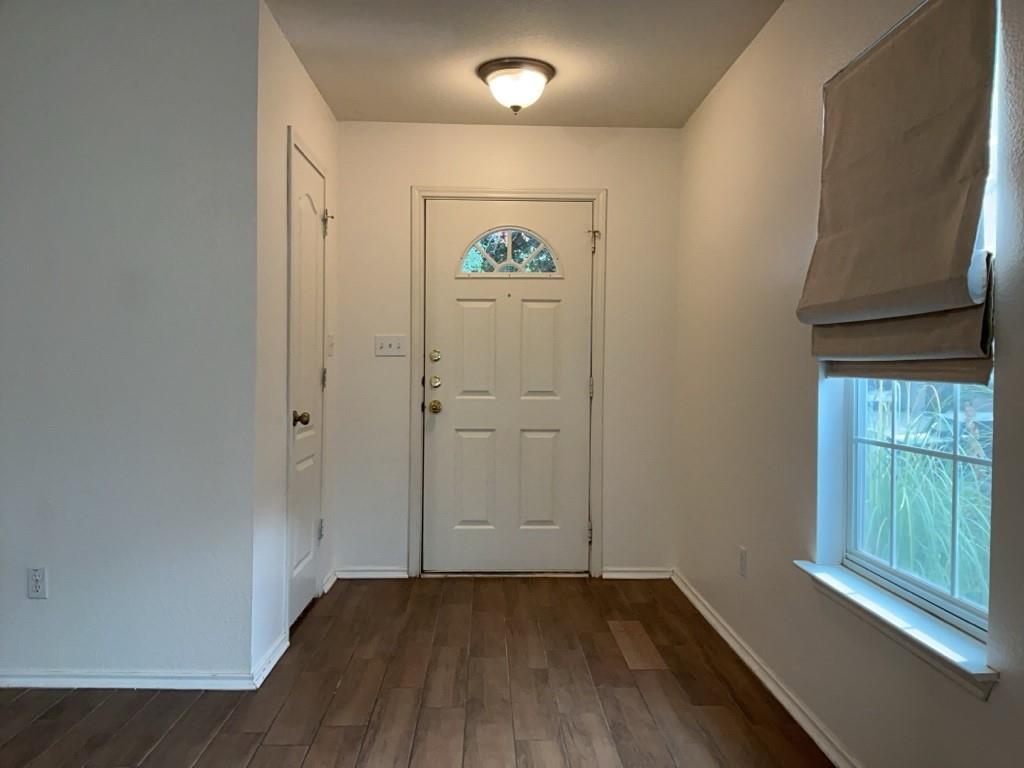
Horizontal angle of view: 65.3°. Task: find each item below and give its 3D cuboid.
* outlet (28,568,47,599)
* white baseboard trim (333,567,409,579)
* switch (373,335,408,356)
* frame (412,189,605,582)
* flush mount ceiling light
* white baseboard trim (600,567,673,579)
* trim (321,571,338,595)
[{"bbox_3d":[-1.663,0.699,2.799,0.071,0.115,0.008,1,1,-2],"label":"outlet"},{"bbox_3d":[-0.763,1.020,4.336,0.399,0.064,0.015,1,1,-2],"label":"white baseboard trim"},{"bbox_3d":[-0.656,-0.203,4.322,0.163,0.115,0.008,1,1,-2],"label":"switch"},{"bbox_3d":[-0.022,-0.001,4.374,1.059,2.123,0.090,1,1,-2],"label":"frame"},{"bbox_3d":[0.017,-1.294,3.560,0.352,0.189,0.352,1,1,-2],"label":"flush mount ceiling light"},{"bbox_3d":[0.698,1.036,4.377,0.403,0.064,0.015,1,1,-2],"label":"white baseboard trim"},{"bbox_3d":[-0.951,1.021,4.174,0.015,0.064,0.329,1,1,-2],"label":"trim"}]

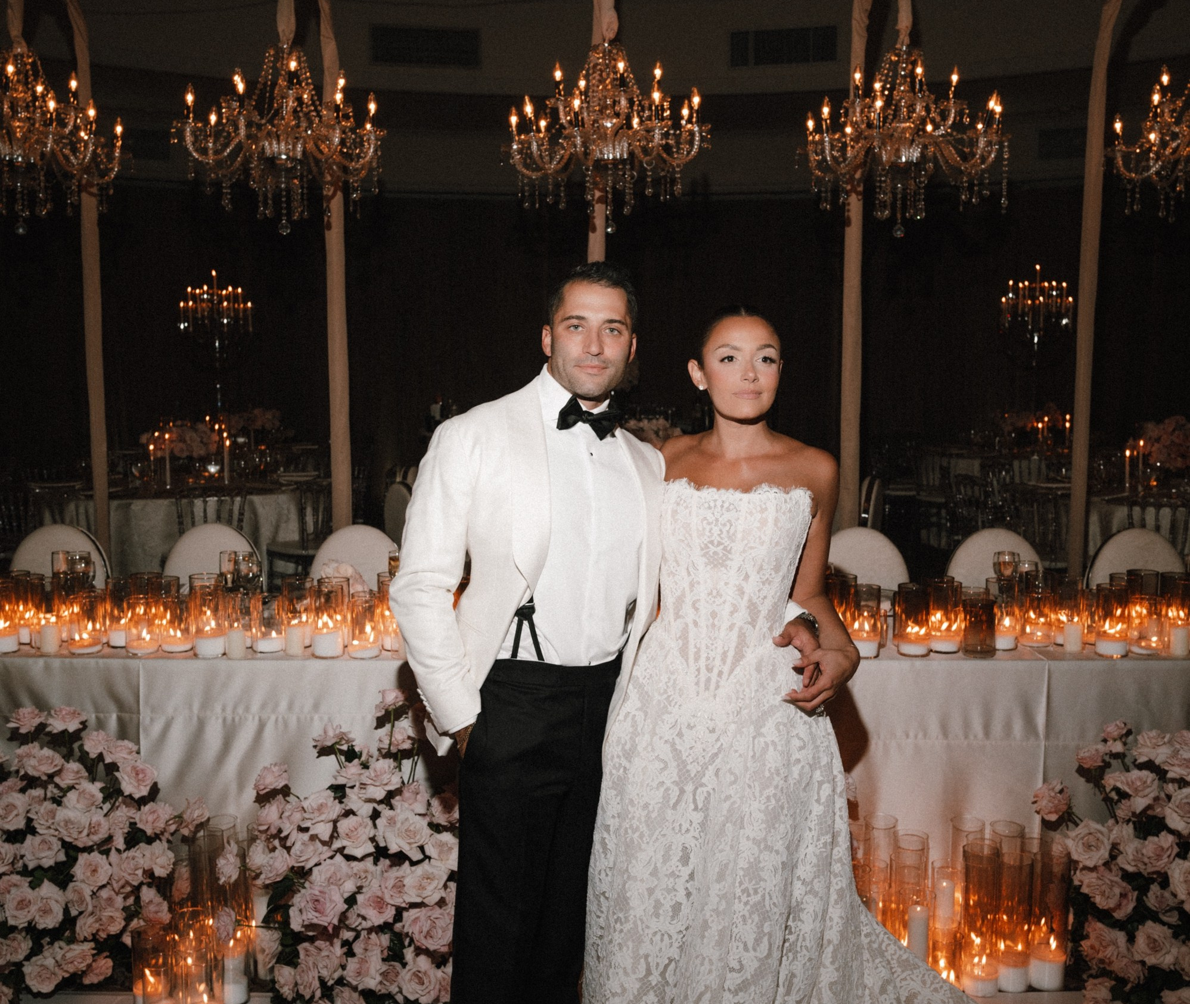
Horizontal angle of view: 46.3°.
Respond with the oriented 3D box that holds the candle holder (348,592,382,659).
[{"bbox_3d":[-0.675,0.363,4.093,0.093,0.181,0.093,0,7,0],"label":"candle holder"}]

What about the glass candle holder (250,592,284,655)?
[{"bbox_3d":[-0.957,0.353,4.072,0.086,0.169,0.086,0,8,0],"label":"glass candle holder"}]

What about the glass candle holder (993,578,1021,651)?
[{"bbox_3d":[1.188,0.329,4.037,0.087,0.193,0.087,0,9,0],"label":"glass candle holder"}]

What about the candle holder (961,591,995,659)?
[{"bbox_3d":[1.111,0.352,4.024,0.085,0.184,0.085,0,8,0],"label":"candle holder"}]

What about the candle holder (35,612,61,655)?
[{"bbox_3d":[-1.575,0.379,4.005,0.071,0.104,0.071,0,9,0],"label":"candle holder"}]

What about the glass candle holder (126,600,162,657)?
[{"bbox_3d":[-1.342,0.370,4.134,0.093,0.157,0.093,0,7,0],"label":"glass candle holder"}]

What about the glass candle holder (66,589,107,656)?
[{"bbox_3d":[-1.461,0.348,3.996,0.093,0.169,0.093,0,9,0],"label":"glass candle holder"}]

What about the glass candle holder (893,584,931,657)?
[{"bbox_3d":[0.944,0.350,4.107,0.091,0.204,0.091,0,7,0],"label":"glass candle holder"}]

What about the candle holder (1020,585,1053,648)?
[{"bbox_3d":[1.301,0.337,4.104,0.091,0.158,0.091,0,9,0],"label":"candle holder"}]

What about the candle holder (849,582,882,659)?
[{"bbox_3d":[0.795,0.351,4.089,0.091,0.207,0.091,0,7,0],"label":"candle holder"}]

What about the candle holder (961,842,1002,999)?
[{"bbox_3d":[1.005,1.085,3.621,0.093,0.369,0.093,0,9,0],"label":"candle holder"}]

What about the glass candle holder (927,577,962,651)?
[{"bbox_3d":[1.030,0.335,4.088,0.089,0.201,0.089,0,8,0],"label":"glass candle holder"}]

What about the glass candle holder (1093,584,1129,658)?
[{"bbox_3d":[1.498,0.343,4.027,0.084,0.200,0.084,0,8,0],"label":"glass candle holder"}]

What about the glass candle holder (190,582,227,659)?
[{"bbox_3d":[-1.133,0.350,4.090,0.092,0.209,0.092,0,7,0],"label":"glass candle holder"}]

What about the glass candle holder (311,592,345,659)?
[{"bbox_3d":[-0.785,0.357,4.092,0.093,0.194,0.093,0,7,0],"label":"glass candle holder"}]

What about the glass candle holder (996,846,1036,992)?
[{"bbox_3d":[1.098,1.091,3.626,0.087,0.357,0.087,0,9,0],"label":"glass candle holder"}]

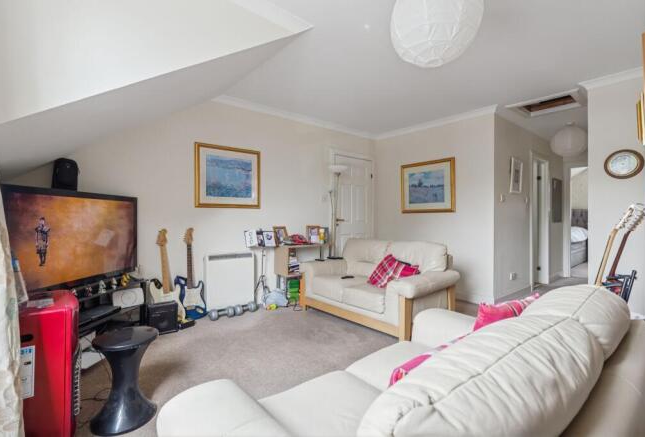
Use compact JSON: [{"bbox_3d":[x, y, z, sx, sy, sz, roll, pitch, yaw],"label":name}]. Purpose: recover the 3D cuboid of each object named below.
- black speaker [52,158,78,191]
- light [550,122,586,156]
[{"bbox_3d":[-2.016,-0.333,2.283,0.162,0.273,0.157,0,1,43],"label":"black speaker"},{"bbox_3d":[3.461,-1.086,4.080,0.430,0.460,0.430,0,0,-39],"label":"light"}]

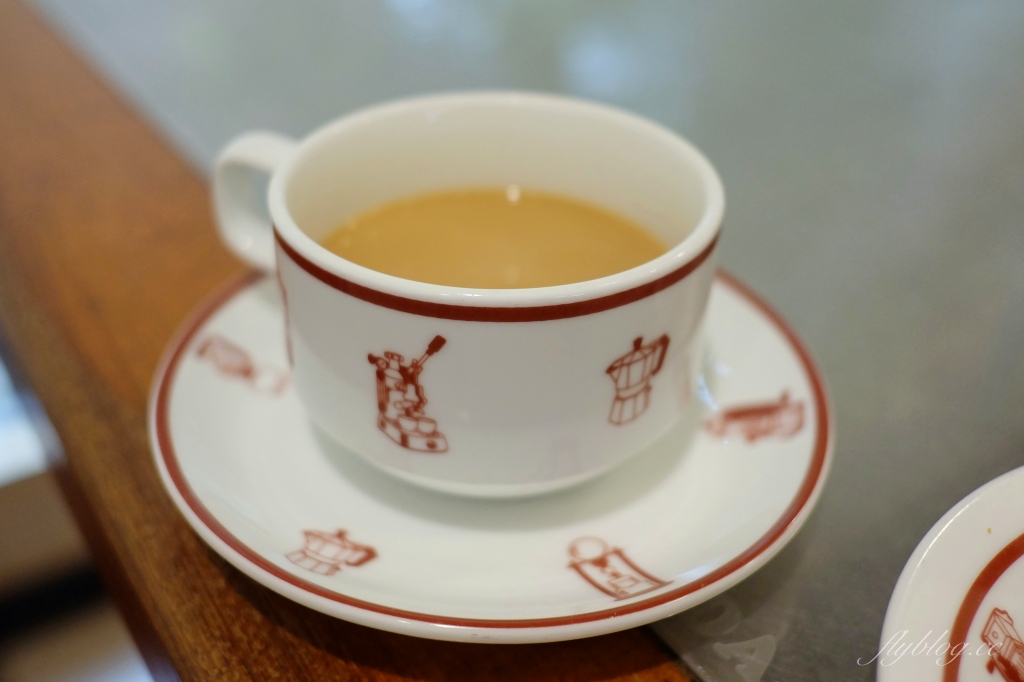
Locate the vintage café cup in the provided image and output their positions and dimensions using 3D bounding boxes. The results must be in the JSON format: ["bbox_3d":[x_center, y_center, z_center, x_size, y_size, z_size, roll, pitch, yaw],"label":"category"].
[{"bbox_3d":[-0.013,-0.013,0.169,0.108,0.059,0.087,12,38,14],"label":"vintage café cup"}]

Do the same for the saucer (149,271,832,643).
[{"bbox_3d":[-0.004,0.009,0.181,0.147,0.022,0.147,2,37,0],"label":"saucer"}]

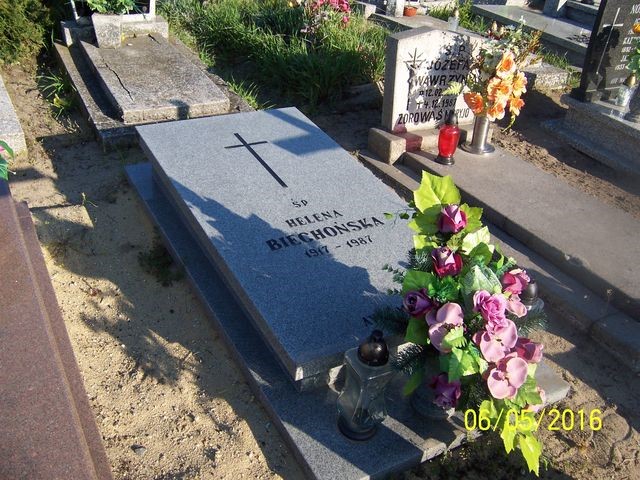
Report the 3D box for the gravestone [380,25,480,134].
[{"bbox_3d":[0.582,-0.799,3.019,0.467,0.481,0.098,-11,36,-16],"label":"gravestone"}]

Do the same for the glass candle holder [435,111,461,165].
[{"bbox_3d":[0.581,-0.460,2.736,0.093,0.246,0.093,0,35,0],"label":"glass candle holder"}]

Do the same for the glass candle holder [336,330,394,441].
[{"bbox_3d":[0.120,0.391,1.613,0.113,0.346,0.113,-8,35,-18],"label":"glass candle holder"}]

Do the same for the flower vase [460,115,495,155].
[{"bbox_3d":[0.763,-0.515,2.872,0.152,0.187,0.152,0,35,0],"label":"flower vase"}]

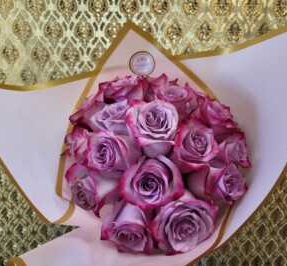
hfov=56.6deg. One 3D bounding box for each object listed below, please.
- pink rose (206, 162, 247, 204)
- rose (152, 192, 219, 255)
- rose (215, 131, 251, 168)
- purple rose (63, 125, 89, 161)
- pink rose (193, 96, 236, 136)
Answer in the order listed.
[{"bbox_3d":[0.105,0.065,0.345,0.054,0.054,0.054,9,19,42],"label":"pink rose"},{"bbox_3d":[0.049,0.108,0.328,0.076,0.076,0.060,0,9,-7],"label":"rose"},{"bbox_3d":[0.120,0.022,0.360,0.052,0.052,0.052,-8,11,30],"label":"rose"},{"bbox_3d":[-0.089,0.014,0.388,0.054,0.056,0.056,11,-7,-37],"label":"purple rose"},{"bbox_3d":[0.101,-0.022,0.385,0.062,0.062,0.056,0,-30,-44],"label":"pink rose"}]

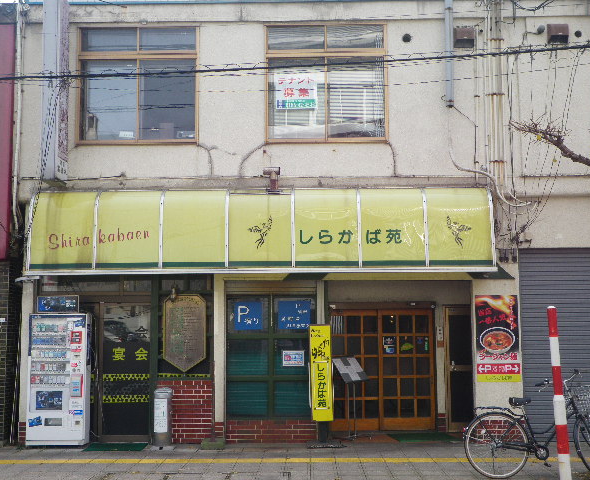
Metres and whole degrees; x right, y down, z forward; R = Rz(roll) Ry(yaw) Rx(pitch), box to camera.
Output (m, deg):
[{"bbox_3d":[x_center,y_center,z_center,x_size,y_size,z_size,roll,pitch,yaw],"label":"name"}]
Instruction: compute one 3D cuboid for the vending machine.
[{"bbox_3d":[-3.316,1.963,12.032,0.802,1.816,0.360,0,-6,1],"label":"vending machine"}]

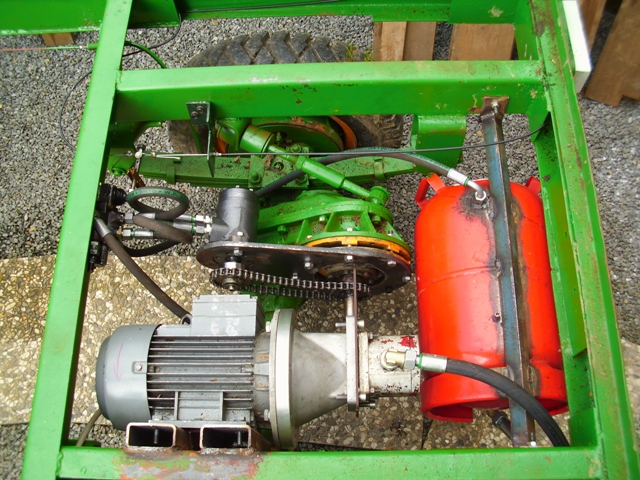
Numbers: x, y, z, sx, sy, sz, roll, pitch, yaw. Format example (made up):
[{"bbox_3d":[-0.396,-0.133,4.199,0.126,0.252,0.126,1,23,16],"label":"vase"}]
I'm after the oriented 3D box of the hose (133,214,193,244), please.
[{"bbox_3d":[-0.303,-0.020,1.246,0.125,0.090,0.045,16,69,9],"label":"hose"}]

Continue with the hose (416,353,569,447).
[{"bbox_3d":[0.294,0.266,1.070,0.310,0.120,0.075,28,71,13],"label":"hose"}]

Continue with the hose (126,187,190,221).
[{"bbox_3d":[-0.321,-0.072,1.285,0.124,0.115,0.045,3,67,4],"label":"hose"}]

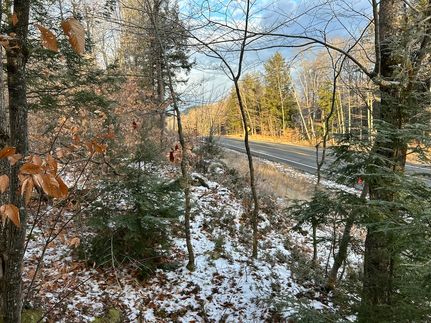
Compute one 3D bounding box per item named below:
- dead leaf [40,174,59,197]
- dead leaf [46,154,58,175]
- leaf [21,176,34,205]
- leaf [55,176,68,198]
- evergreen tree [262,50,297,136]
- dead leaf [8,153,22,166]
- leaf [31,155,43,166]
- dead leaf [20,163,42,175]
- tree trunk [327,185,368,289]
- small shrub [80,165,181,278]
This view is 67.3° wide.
[{"bbox_3d":[-0.523,0.076,1.020,0.057,0.069,0.040,0,6,0],"label":"dead leaf"},{"bbox_3d":[-0.534,0.010,1.060,0.039,0.066,0.030,0,6,0],"label":"dead leaf"},{"bbox_3d":[-0.593,0.091,1.020,0.044,0.088,0.035,0,6,0],"label":"leaf"},{"bbox_3d":[-0.493,0.081,1.030,0.051,0.073,0.035,0,6,0],"label":"leaf"},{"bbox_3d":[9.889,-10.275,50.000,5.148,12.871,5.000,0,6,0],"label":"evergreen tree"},{"bbox_3d":[-0.667,-0.007,1.080,0.047,0.047,0.030,0,6,0],"label":"dead leaf"},{"bbox_3d":[-0.597,-0.003,1.080,0.040,0.040,0.030,0,6,0],"label":"leaf"},{"bbox_3d":[-0.580,0.022,1.020,0.069,0.038,0.040,0,6,0],"label":"dead leaf"},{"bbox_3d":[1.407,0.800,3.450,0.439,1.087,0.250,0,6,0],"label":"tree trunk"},{"bbox_3d":[-1.051,0.723,4.000,1.150,1.276,1.100,0,6,0],"label":"small shrub"}]

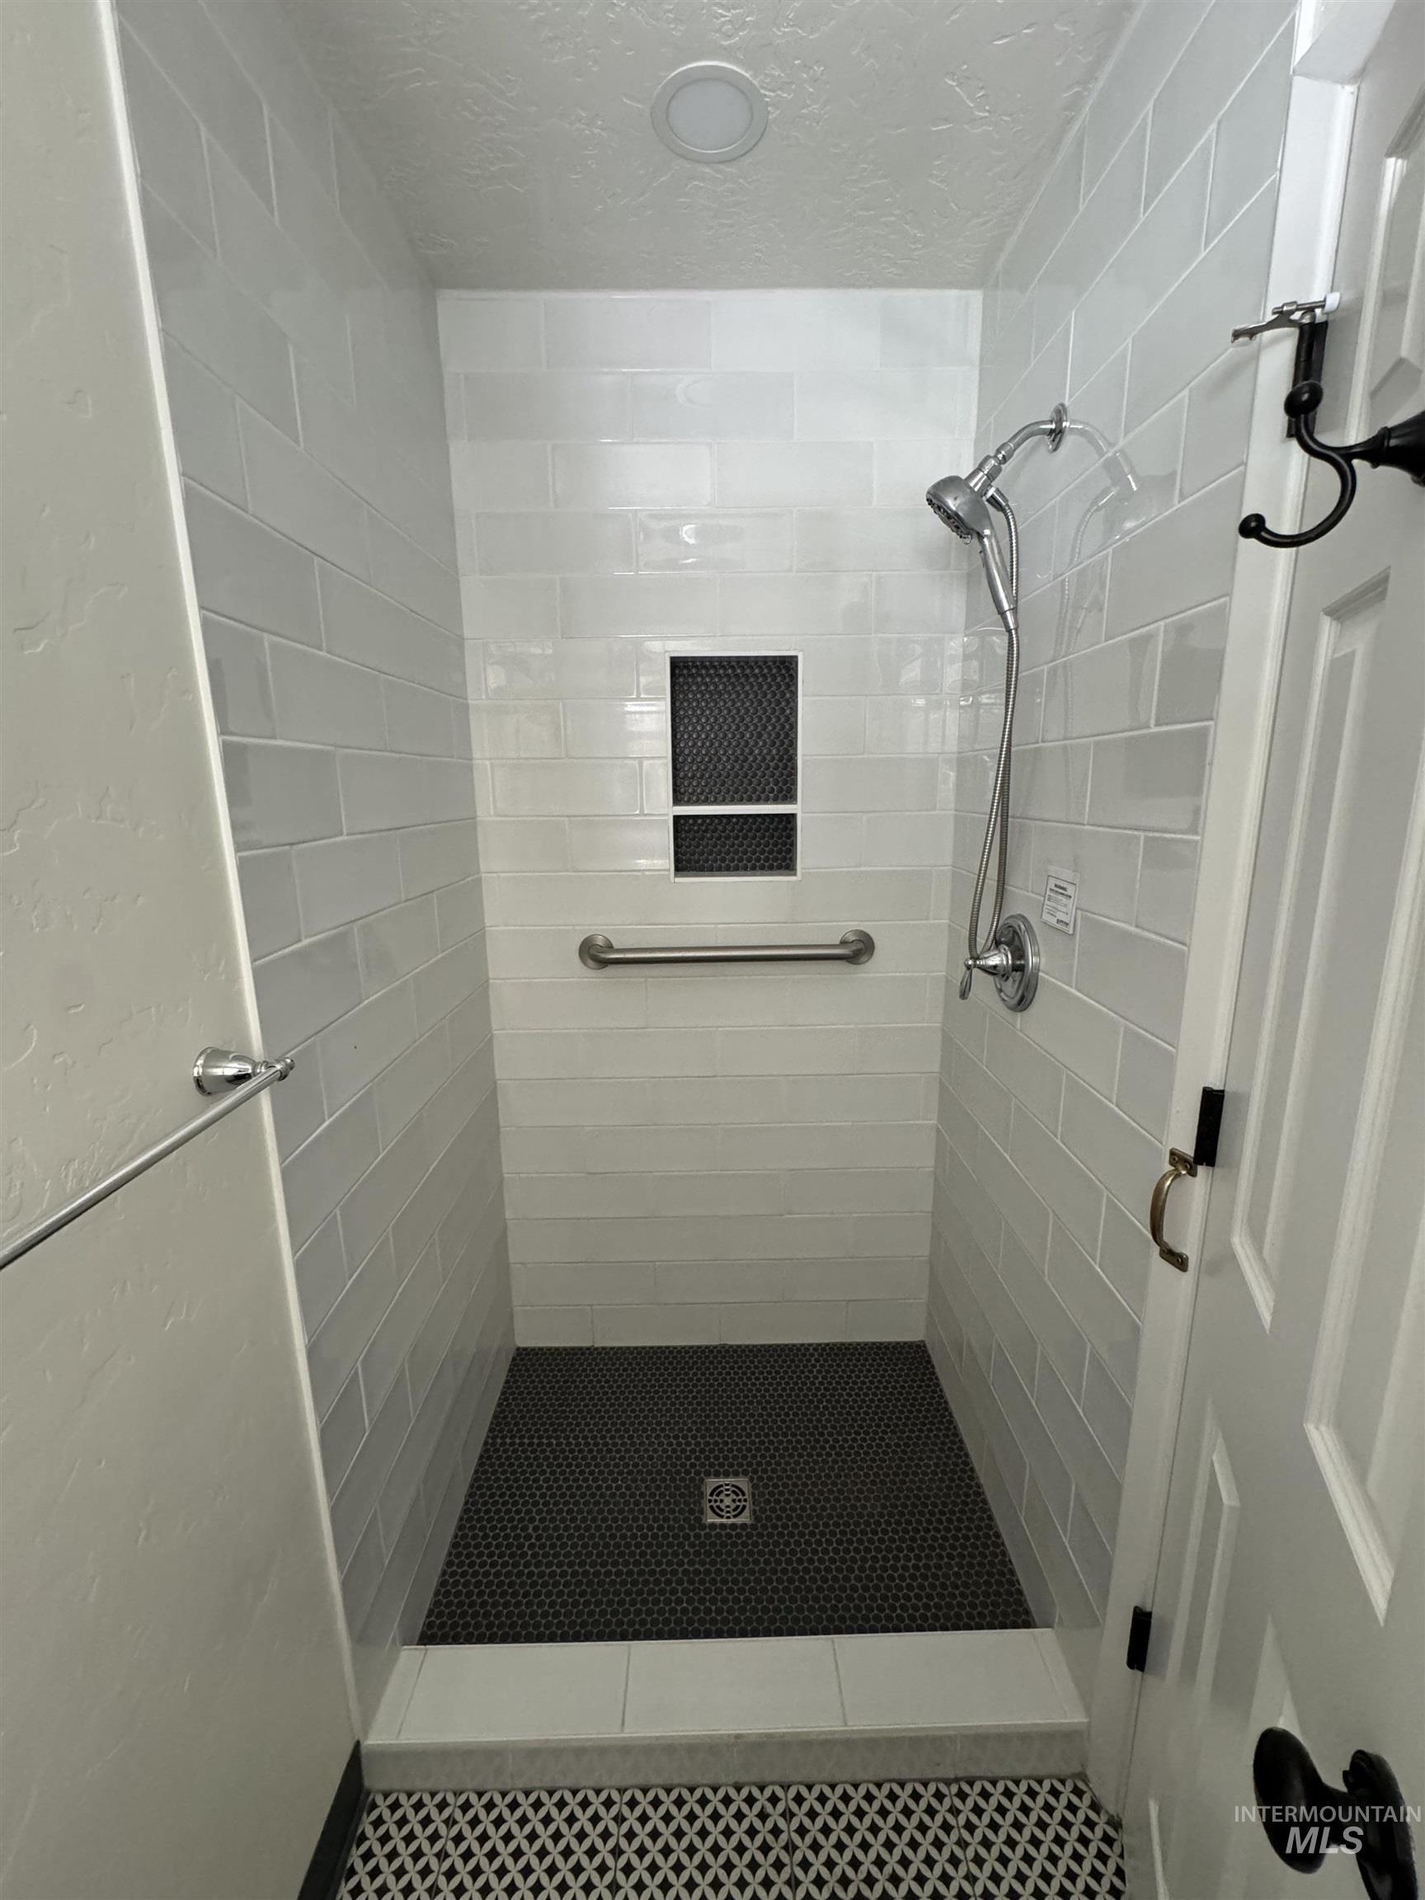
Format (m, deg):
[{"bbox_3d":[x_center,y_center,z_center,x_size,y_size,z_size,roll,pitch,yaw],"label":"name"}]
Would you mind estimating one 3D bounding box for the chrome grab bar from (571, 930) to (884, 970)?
[{"bbox_3d":[0.035,0.007,1.758,0.689,0.080,0.070,-1,12,0],"label":"chrome grab bar"}]

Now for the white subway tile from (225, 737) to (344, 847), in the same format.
[{"bbox_3d":[-0.530,-0.196,0.962,0.010,0.122,0.251,-1,12,0],"label":"white subway tile"}]

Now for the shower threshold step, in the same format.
[{"bbox_3d":[0.030,1.196,1.214,1.076,0.093,0.134,-1,12,0],"label":"shower threshold step"}]

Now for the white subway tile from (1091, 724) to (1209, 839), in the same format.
[{"bbox_3d":[0.557,-0.215,0.991,0.010,0.122,0.265,-1,12,0],"label":"white subway tile"}]

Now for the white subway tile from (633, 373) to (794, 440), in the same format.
[{"bbox_3d":[0.003,-1.097,1.556,0.329,0.122,0.010,-1,12,-1],"label":"white subway tile"}]

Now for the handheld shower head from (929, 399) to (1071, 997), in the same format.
[{"bbox_3d":[0.446,-0.367,1.283,0.207,0.962,0.165,-1,12,0],"label":"handheld shower head"}]

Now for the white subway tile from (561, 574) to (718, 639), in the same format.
[{"bbox_3d":[-0.159,-0.732,1.641,0.330,0.122,0.010,-1,12,0],"label":"white subway tile"}]

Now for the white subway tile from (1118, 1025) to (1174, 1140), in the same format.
[{"bbox_3d":[0.554,0.170,0.981,0.010,0.122,0.115,-1,12,0],"label":"white subway tile"}]

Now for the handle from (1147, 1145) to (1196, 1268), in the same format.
[{"bbox_3d":[0.551,0.322,0.936,0.042,0.148,0.037,-5,13,-18],"label":"handle"}]

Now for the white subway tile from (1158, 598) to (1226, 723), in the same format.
[{"bbox_3d":[0.542,-0.317,0.870,0.010,0.121,0.114,-1,12,0],"label":"white subway tile"}]

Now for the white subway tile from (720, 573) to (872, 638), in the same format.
[{"bbox_3d":[0.177,-0.727,1.623,0.322,0.122,0.010,-1,12,0],"label":"white subway tile"}]

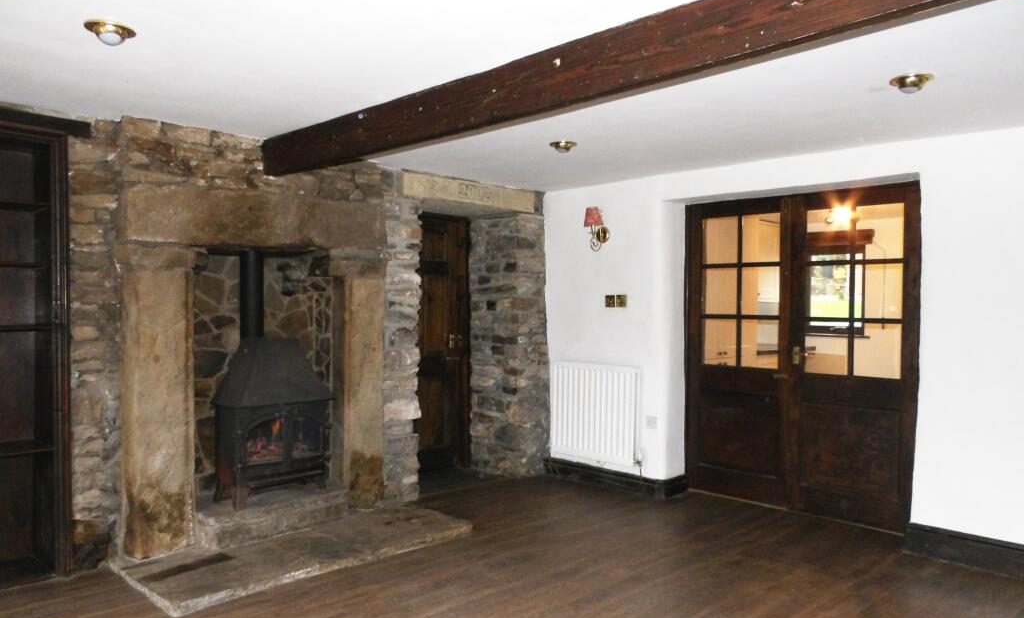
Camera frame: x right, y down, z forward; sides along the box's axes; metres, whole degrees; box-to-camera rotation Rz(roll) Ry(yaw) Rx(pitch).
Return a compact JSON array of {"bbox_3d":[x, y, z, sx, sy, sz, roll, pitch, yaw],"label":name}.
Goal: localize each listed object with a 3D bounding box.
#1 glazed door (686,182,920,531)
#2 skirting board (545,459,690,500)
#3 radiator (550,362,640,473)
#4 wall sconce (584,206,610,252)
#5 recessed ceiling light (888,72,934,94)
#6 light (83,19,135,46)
[{"bbox_3d":[1.806,0.284,4.556,1.497,2.025,0.070,1,1,44],"label":"glazed door"},{"bbox_3d":[0.752,1.222,5.318,1.102,0.125,0.306,1,1,44],"label":"skirting board"},{"bbox_3d":[0.605,0.755,5.214,0.778,0.707,0.085,1,1,44],"label":"radiator"},{"bbox_3d":[0.606,-0.577,5.151,0.140,0.322,0.185,1,1,44],"label":"wall sconce"},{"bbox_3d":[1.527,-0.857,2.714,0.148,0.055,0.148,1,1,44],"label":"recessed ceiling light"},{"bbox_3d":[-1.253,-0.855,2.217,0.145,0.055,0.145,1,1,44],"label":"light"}]

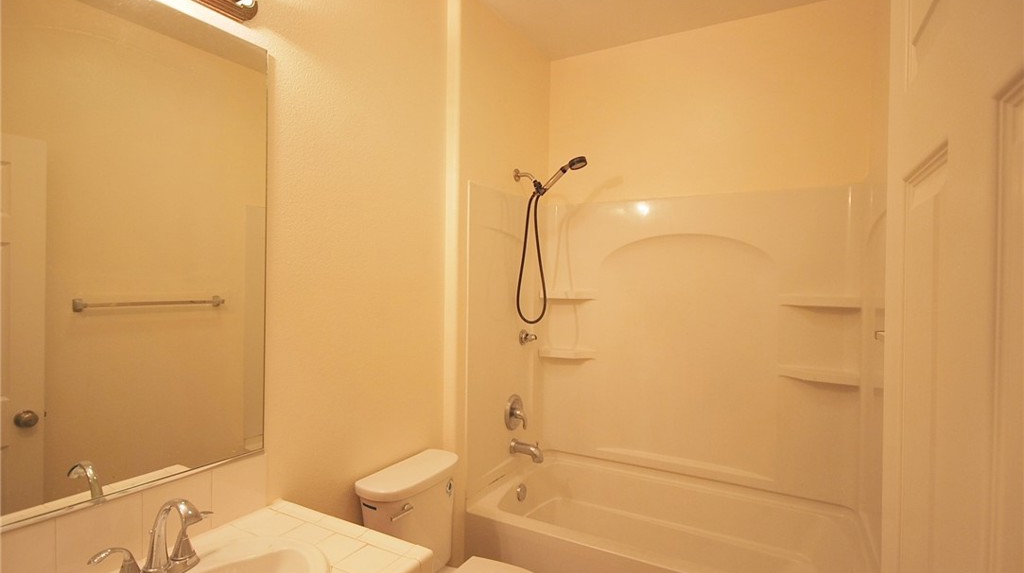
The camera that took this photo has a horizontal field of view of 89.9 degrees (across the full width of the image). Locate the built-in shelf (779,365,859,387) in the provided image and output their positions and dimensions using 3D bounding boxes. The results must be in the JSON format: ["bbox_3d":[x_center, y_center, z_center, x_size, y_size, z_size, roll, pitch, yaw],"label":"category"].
[{"bbox_3d":[1.307,0.381,2.192,0.292,0.049,0.088,1,0,30],"label":"built-in shelf"}]

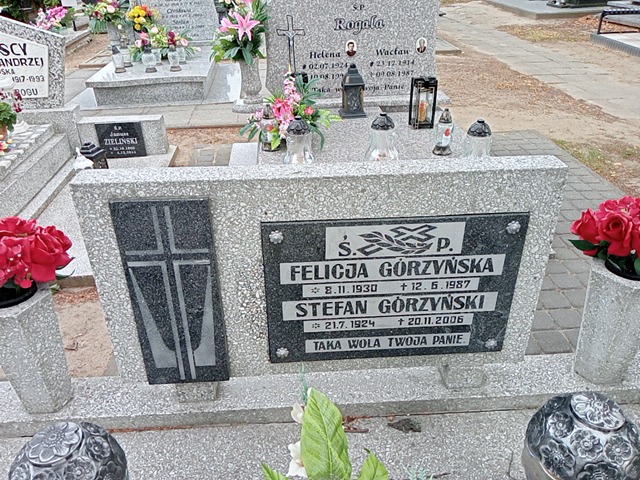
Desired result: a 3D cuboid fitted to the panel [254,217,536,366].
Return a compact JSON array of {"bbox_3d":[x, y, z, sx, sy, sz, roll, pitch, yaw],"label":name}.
[{"bbox_3d":[0.173,0.123,1.241,0.600,0.400,0.022,-2,28,-4],"label":"panel"}]

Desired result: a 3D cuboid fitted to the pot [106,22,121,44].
[{"bbox_3d":[-2.296,-2.304,5.693,0.155,0.260,0.155,-2,29,-3],"label":"pot"}]

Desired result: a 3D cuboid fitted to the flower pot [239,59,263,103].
[{"bbox_3d":[-0.492,-1.127,3.662,0.160,0.315,0.160,-2,29,-3],"label":"flower pot"}]

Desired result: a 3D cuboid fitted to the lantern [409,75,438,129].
[{"bbox_3d":[0.640,-0.849,3.217,0.105,0.295,0.105,-6,29,-11],"label":"lantern"}]

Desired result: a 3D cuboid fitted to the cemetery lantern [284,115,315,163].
[{"bbox_3d":[-0.107,-0.499,2.631,0.158,0.260,0.158,-2,29,-4],"label":"cemetery lantern"}]

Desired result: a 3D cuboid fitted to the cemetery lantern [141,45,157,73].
[{"bbox_3d":[-1.358,-1.444,4.094,0.125,0.200,0.125,-2,29,-4],"label":"cemetery lantern"}]

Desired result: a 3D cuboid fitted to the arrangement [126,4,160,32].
[{"bbox_3d":[-1.619,-2.032,4.749,0.310,0.235,0.270,-2,29,-4],"label":"arrangement"}]

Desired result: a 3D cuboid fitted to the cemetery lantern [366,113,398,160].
[{"bbox_3d":[0.324,-0.523,2.669,0.158,0.260,0.158,-2,29,-4],"label":"cemetery lantern"}]

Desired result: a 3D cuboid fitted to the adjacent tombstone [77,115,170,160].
[{"bbox_3d":[-1.080,-0.573,2.874,0.445,0.200,0.110,-2,29,-4],"label":"adjacent tombstone"}]

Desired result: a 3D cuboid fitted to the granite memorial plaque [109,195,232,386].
[{"bbox_3d":[-0.327,0.136,1.186,0.199,0.496,0.020,-2,29,-3],"label":"granite memorial plaque"}]

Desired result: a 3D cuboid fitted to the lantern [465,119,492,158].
[{"bbox_3d":[0.810,-0.476,2.578,0.155,0.260,0.155,-2,29,-4],"label":"lantern"}]

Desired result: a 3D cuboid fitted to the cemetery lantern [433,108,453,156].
[{"bbox_3d":[0.654,-0.576,2.732,0.097,0.235,0.097,-2,29,-3],"label":"cemetery lantern"}]

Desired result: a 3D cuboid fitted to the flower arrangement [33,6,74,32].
[{"bbox_3d":[-3.291,-2.734,6.431,0.450,0.340,0.340,-2,29,-3],"label":"flower arrangement"}]

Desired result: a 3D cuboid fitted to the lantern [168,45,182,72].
[{"bbox_3d":[-1.183,-1.480,4.204,0.095,0.200,0.095,-2,29,-3],"label":"lantern"}]

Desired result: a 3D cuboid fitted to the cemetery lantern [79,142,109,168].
[{"bbox_3d":[-1.070,-0.337,2.497,0.118,0.255,0.118,-2,29,-3],"label":"cemetery lantern"}]

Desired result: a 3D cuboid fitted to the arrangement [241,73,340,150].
[{"bbox_3d":[-0.163,-0.719,2.842,0.490,0.390,0.330,-2,29,-3],"label":"arrangement"}]

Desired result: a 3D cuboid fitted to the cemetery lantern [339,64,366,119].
[{"bbox_3d":[0.217,-0.977,3.391,0.180,0.315,0.170,-2,29,-3],"label":"cemetery lantern"}]

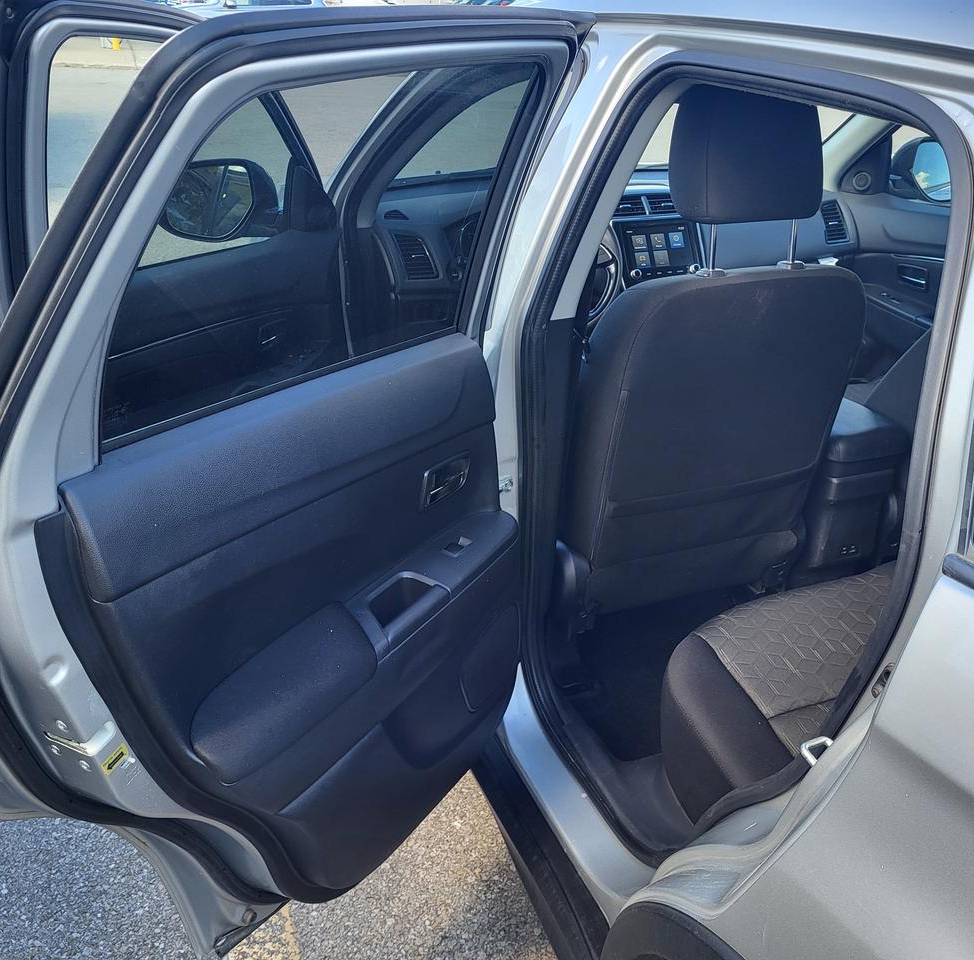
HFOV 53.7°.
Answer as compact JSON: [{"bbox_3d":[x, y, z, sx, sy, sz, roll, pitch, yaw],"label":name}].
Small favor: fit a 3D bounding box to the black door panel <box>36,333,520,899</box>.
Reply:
[{"bbox_3d":[-0.164,0.220,1.237,0.130,0.715,0.695,18,29,35],"label":"black door panel"}]

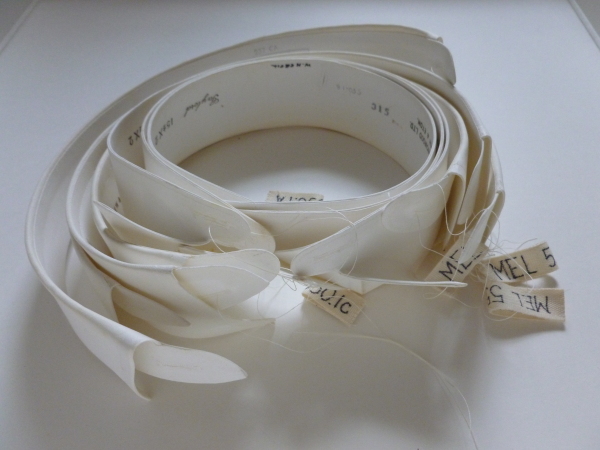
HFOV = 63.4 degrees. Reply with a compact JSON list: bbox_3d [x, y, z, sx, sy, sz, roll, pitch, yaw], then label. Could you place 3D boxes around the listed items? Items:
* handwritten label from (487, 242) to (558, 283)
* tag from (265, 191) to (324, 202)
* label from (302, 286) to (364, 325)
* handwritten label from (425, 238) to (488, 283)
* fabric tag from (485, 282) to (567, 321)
[{"bbox_3d":[0.113,0.019,0.248,0.037,0.007,0.015,-14,53,-11],"label":"handwritten label"},{"bbox_3d":[-0.003,-0.013,0.279,0.032,0.003,0.015,4,51,3],"label":"tag"},{"bbox_3d":[0.016,0.036,0.239,0.030,0.005,0.015,28,56,21],"label":"label"},{"bbox_3d":[0.082,0.018,0.249,0.015,0.005,0.034,35,59,25],"label":"handwritten label"},{"bbox_3d":[0.110,0.036,0.235,0.037,0.007,0.015,6,52,4],"label":"fabric tag"}]

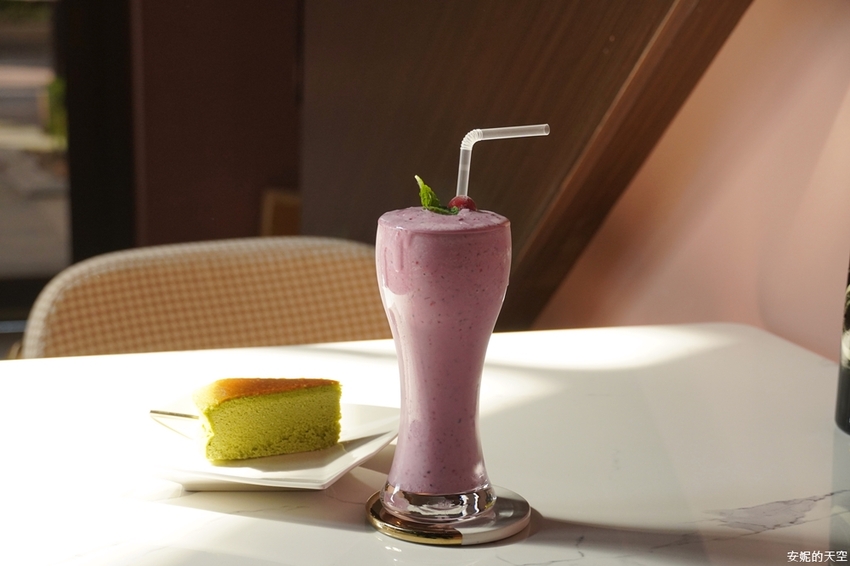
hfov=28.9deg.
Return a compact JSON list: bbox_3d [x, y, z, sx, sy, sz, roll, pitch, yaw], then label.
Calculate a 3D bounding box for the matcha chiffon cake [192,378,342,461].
[{"bbox_3d":[-0.105,0.092,1.124,0.102,0.045,0.055,-2,13,-14],"label":"matcha chiffon cake"}]

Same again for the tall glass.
[{"bbox_3d":[0.010,0.050,1.016,0.082,0.184,0.082,1,13,0],"label":"tall glass"}]

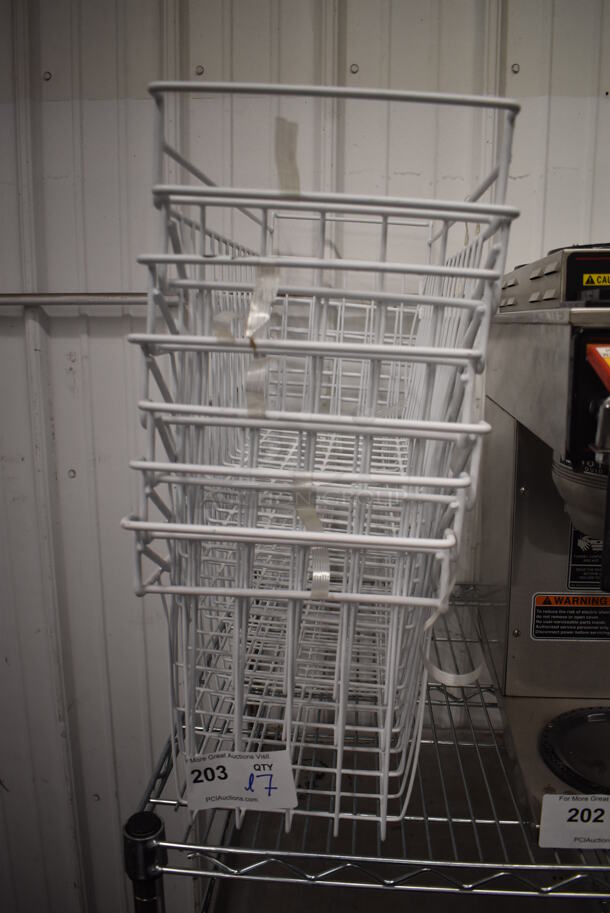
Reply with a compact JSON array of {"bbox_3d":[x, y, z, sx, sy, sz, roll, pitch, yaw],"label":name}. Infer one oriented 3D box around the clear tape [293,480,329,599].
[{"bbox_3d":[0.006,0.067,0.541,0.021,0.097,0.015,-7,10,6],"label":"clear tape"}]

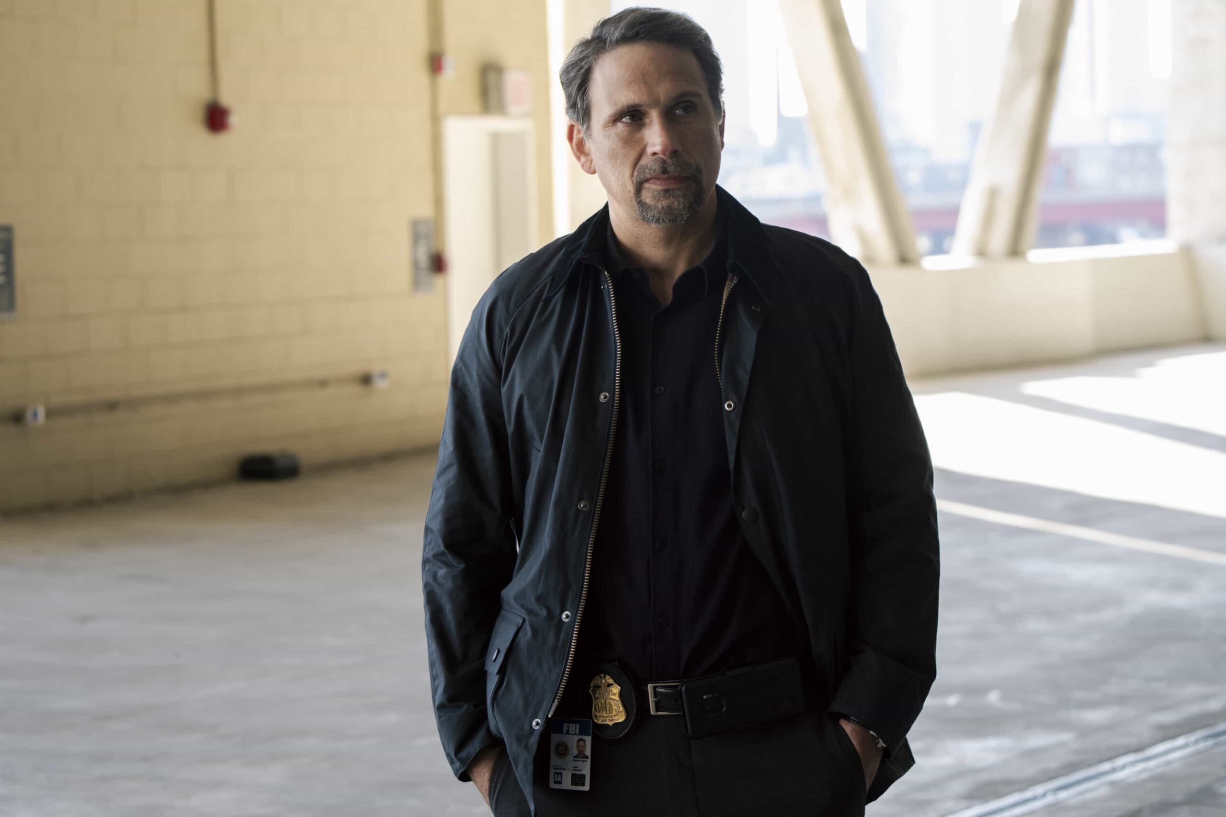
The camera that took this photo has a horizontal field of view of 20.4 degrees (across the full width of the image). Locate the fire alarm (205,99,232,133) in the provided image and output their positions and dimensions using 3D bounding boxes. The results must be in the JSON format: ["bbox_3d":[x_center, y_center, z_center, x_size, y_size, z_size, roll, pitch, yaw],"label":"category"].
[{"bbox_3d":[-2.321,-1.722,20.050,0.100,0.170,0.120,0,3,25],"label":"fire alarm"}]

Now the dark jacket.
[{"bbox_3d":[0.081,0.118,4.100,0.615,0.770,0.320,-1,3,5],"label":"dark jacket"}]

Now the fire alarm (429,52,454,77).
[{"bbox_3d":[-1.141,-2.277,22.600,0.095,0.150,0.120,0,3,25],"label":"fire alarm"}]

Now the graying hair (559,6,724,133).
[{"bbox_3d":[0.035,-0.399,4.080,0.187,0.170,0.215,-6,3,-14],"label":"graying hair"}]

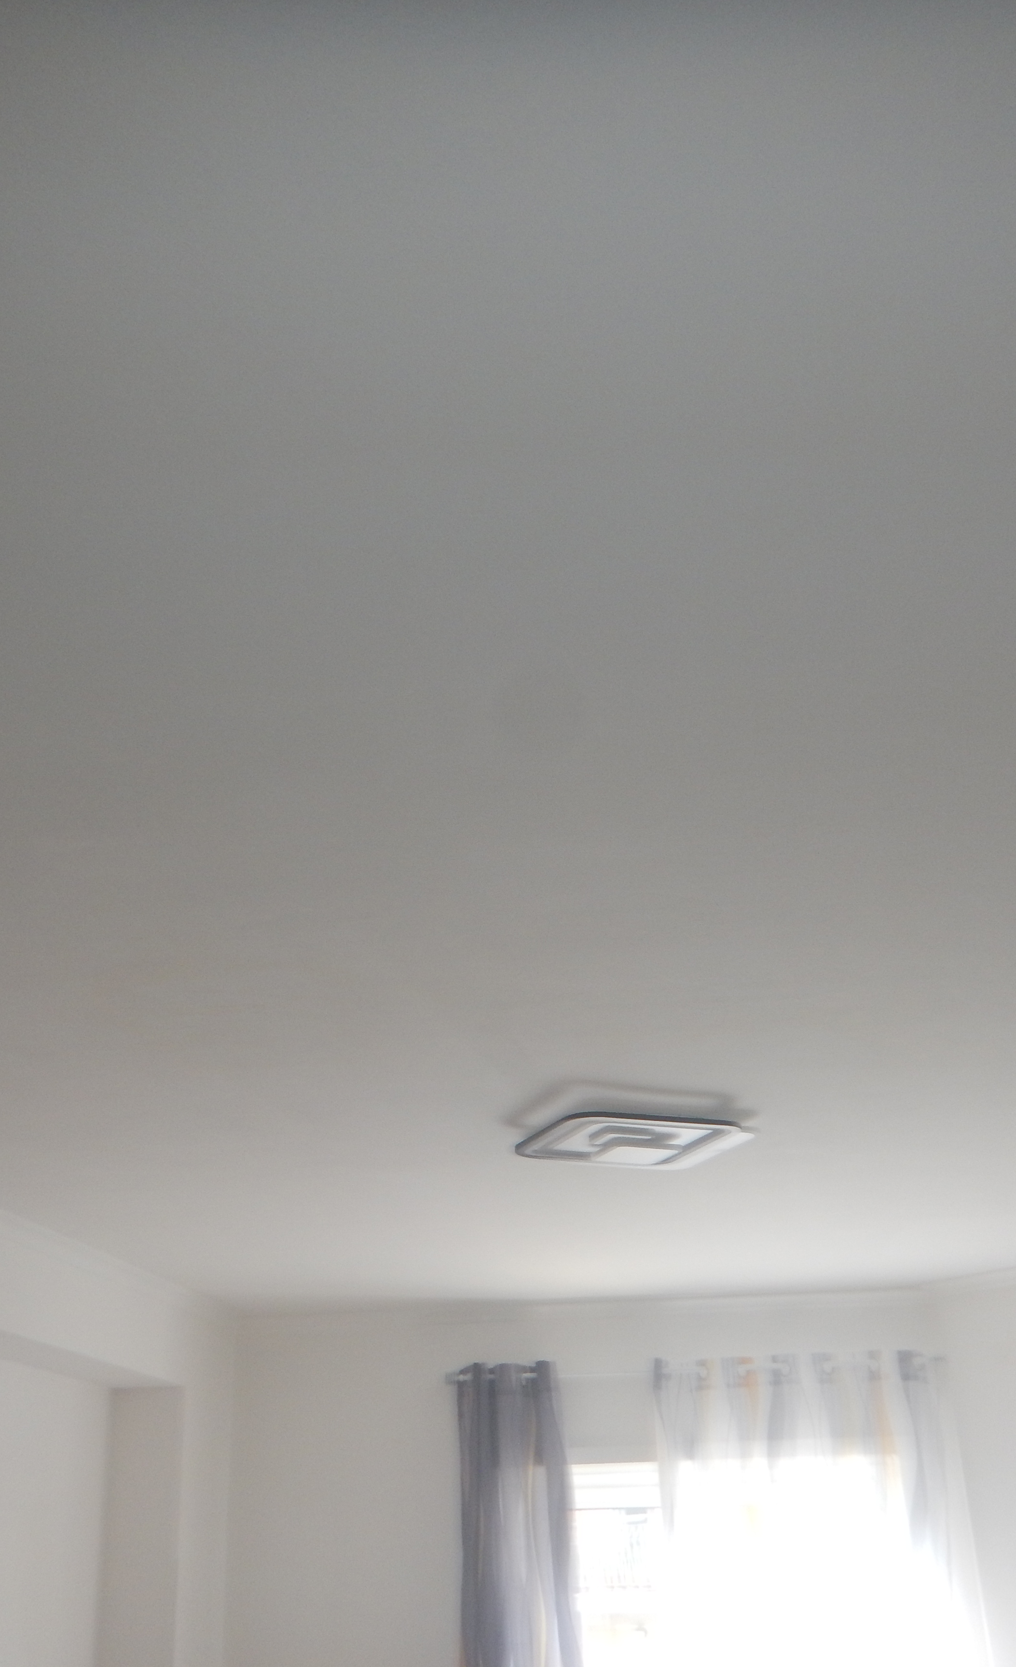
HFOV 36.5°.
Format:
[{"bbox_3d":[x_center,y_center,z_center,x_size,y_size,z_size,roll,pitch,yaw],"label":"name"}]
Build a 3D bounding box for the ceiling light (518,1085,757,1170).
[{"bbox_3d":[0.317,0.792,4.100,0.490,0.075,0.490,8,-28,-20],"label":"ceiling light"}]

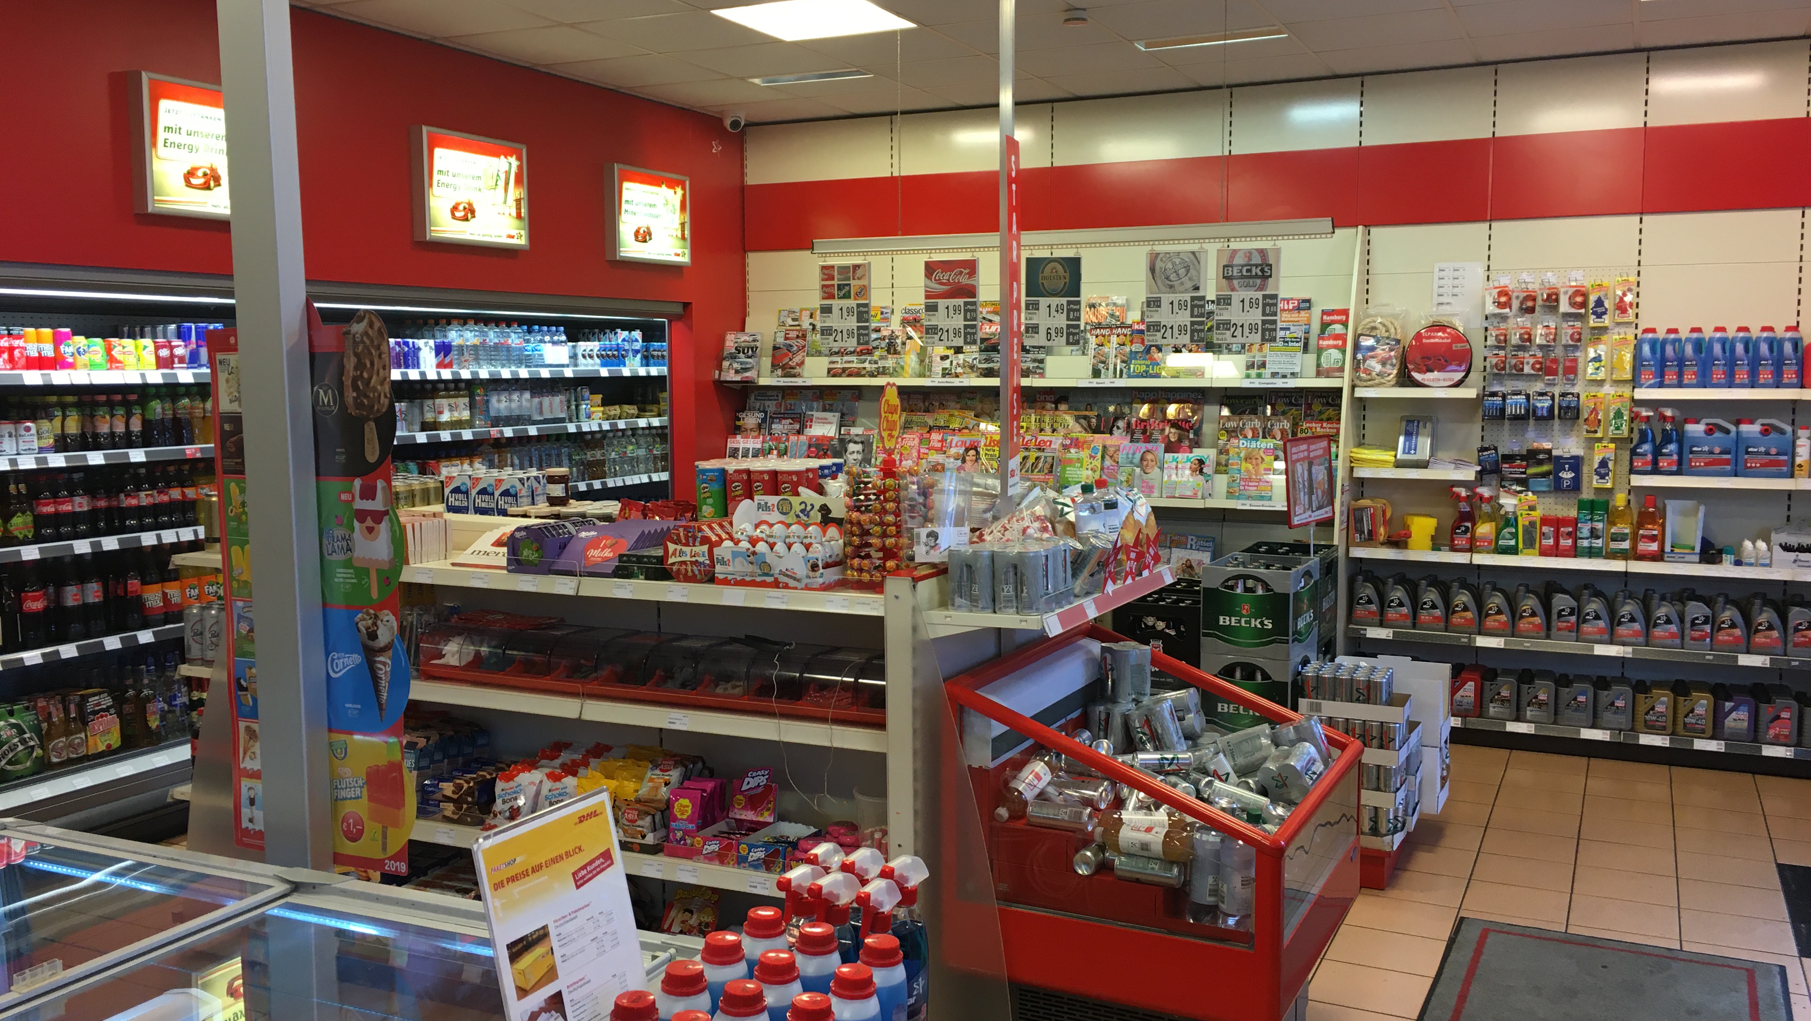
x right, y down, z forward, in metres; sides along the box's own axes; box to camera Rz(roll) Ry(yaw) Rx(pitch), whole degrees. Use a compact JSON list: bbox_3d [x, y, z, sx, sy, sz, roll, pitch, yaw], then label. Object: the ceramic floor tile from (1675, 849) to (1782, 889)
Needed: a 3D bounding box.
[{"bbox_3d":[2.722,1.187,5.031,0.298,0.010,0.298,2,6,26],"label":"ceramic floor tile"}]

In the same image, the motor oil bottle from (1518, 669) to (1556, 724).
[{"bbox_3d":[2.773,0.813,6.637,0.138,0.233,0.065,2,6,26],"label":"motor oil bottle"}]

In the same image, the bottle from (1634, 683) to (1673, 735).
[{"bbox_3d":[3.118,0.818,6.319,0.141,0.218,0.066,3,7,26],"label":"bottle"}]

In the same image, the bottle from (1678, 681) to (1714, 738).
[{"bbox_3d":[3.253,0.820,6.253,0.141,0.222,0.066,3,7,26],"label":"bottle"}]

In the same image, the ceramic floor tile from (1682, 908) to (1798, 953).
[{"bbox_3d":[2.452,1.246,4.469,0.298,0.010,0.298,2,6,26],"label":"ceramic floor tile"}]

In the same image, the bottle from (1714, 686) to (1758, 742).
[{"bbox_3d":[3.415,0.826,6.238,0.143,0.230,0.065,2,6,26],"label":"bottle"}]

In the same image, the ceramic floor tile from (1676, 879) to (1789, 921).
[{"bbox_3d":[2.589,1.224,4.751,0.298,0.010,0.294,3,6,26],"label":"ceramic floor tile"}]

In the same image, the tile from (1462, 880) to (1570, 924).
[{"bbox_3d":[1.930,1.234,4.782,0.300,0.010,0.300,2,6,26],"label":"tile"}]

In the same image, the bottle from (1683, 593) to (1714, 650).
[{"bbox_3d":[3.330,0.467,6.371,0.104,0.230,0.070,3,7,26],"label":"bottle"}]

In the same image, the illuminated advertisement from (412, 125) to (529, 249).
[{"bbox_3d":[-1.840,-1.358,6.457,0.070,0.460,0.635,3,7,26],"label":"illuminated advertisement"}]

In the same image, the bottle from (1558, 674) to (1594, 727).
[{"bbox_3d":[2.870,0.810,6.479,0.139,0.213,0.068,2,6,26],"label":"bottle"}]

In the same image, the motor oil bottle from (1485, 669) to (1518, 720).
[{"bbox_3d":[2.574,0.796,6.559,0.128,0.201,0.068,3,6,25],"label":"motor oil bottle"}]

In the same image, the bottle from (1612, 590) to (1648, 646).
[{"bbox_3d":[3.078,0.456,6.444,0.118,0.218,0.068,3,6,25],"label":"bottle"}]

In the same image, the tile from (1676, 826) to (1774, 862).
[{"bbox_3d":[2.872,1.180,5.332,0.300,0.010,0.300,2,6,26],"label":"tile"}]

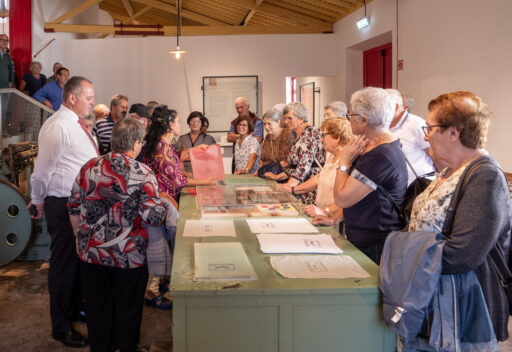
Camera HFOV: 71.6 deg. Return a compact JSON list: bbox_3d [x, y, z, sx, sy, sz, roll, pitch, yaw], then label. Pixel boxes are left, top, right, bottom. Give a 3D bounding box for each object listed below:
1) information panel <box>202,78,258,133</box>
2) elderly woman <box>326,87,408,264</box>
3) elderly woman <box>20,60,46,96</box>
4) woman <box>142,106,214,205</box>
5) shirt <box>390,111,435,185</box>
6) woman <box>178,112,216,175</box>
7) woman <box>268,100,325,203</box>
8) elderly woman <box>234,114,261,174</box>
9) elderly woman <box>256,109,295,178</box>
[{"bbox_3d":[-0.417,-1.168,5.800,0.900,0.900,0.050,0,7,0],"label":"information panel"},{"bbox_3d":[0.570,0.357,1.800,0.400,1.610,0.460,2,7,18],"label":"elderly woman"},{"bbox_3d":[-3.573,-1.052,5.700,0.460,1.550,0.320,-6,9,-38],"label":"elderly woman"},{"bbox_3d":[-0.608,0.236,2.750,0.500,1.570,0.500,-1,7,-6],"label":"woman"},{"bbox_3d":[0.948,-0.086,2.250,0.360,0.660,0.480,1,7,12],"label":"shirt"},{"bbox_3d":[-0.649,0.071,3.870,0.460,1.530,0.340,0,7,0],"label":"woman"},{"bbox_3d":[0.353,0.199,2.880,0.430,1.560,0.450,-4,8,-30],"label":"woman"},{"bbox_3d":[-0.089,0.110,3.720,0.420,1.490,0.330,3,8,24],"label":"elderly woman"},{"bbox_3d":[0.193,0.146,3.350,0.470,1.540,0.380,5,9,37],"label":"elderly woman"}]

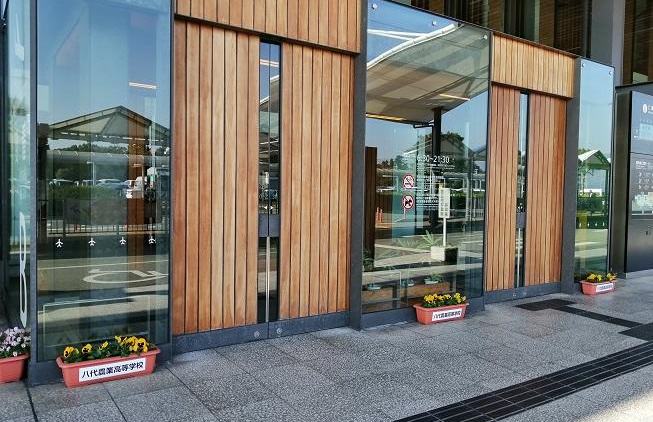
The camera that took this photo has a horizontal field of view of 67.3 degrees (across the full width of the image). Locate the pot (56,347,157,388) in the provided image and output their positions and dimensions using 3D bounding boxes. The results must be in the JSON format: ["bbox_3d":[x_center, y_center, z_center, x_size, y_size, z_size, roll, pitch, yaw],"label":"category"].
[{"bbox_3d":[-1.559,1.114,3.524,0.640,0.175,0.210,0,2,-33],"label":"pot"}]

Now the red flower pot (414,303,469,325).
[{"bbox_3d":[1.244,1.103,5.325,0.640,0.175,0.210,0,2,-33],"label":"red flower pot"}]

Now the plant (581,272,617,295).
[{"bbox_3d":[3.928,1.032,7.047,0.640,0.295,0.210,0,2,-33],"label":"plant"}]

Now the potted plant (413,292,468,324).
[{"bbox_3d":[1.245,1.048,5.324,0.640,0.285,0.210,0,2,-33],"label":"potted plant"}]

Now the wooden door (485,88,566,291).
[{"bbox_3d":[2.684,-0.261,6.591,1.630,2.601,0.090,0,2,-33],"label":"wooden door"}]

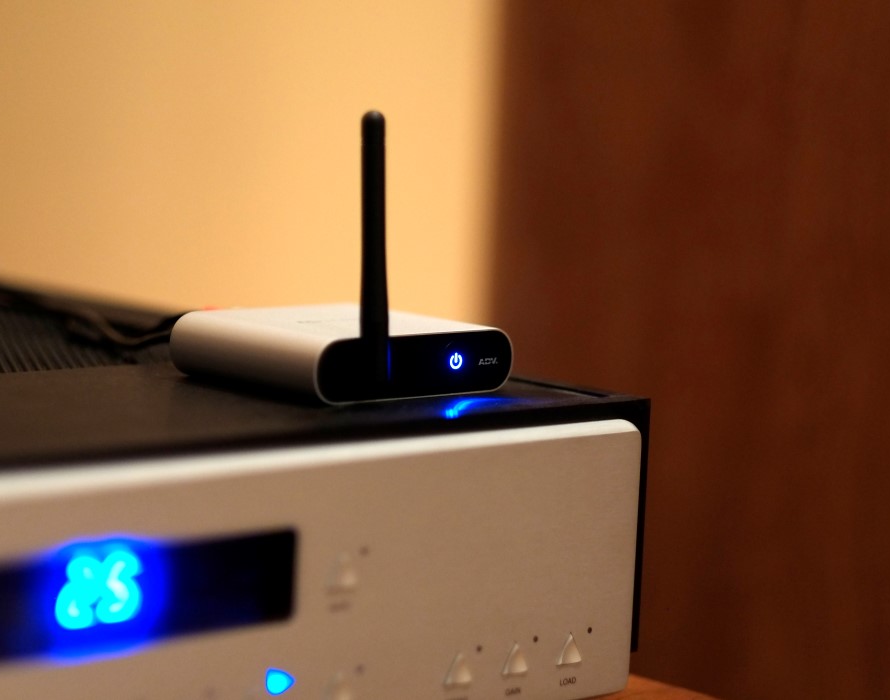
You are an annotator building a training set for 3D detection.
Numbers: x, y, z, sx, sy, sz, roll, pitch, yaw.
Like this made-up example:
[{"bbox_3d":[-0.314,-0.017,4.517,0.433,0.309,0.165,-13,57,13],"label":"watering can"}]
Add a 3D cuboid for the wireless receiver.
[{"bbox_3d":[-0.035,-0.040,0.939,0.096,0.109,0.105,-4,10,-40],"label":"wireless receiver"}]

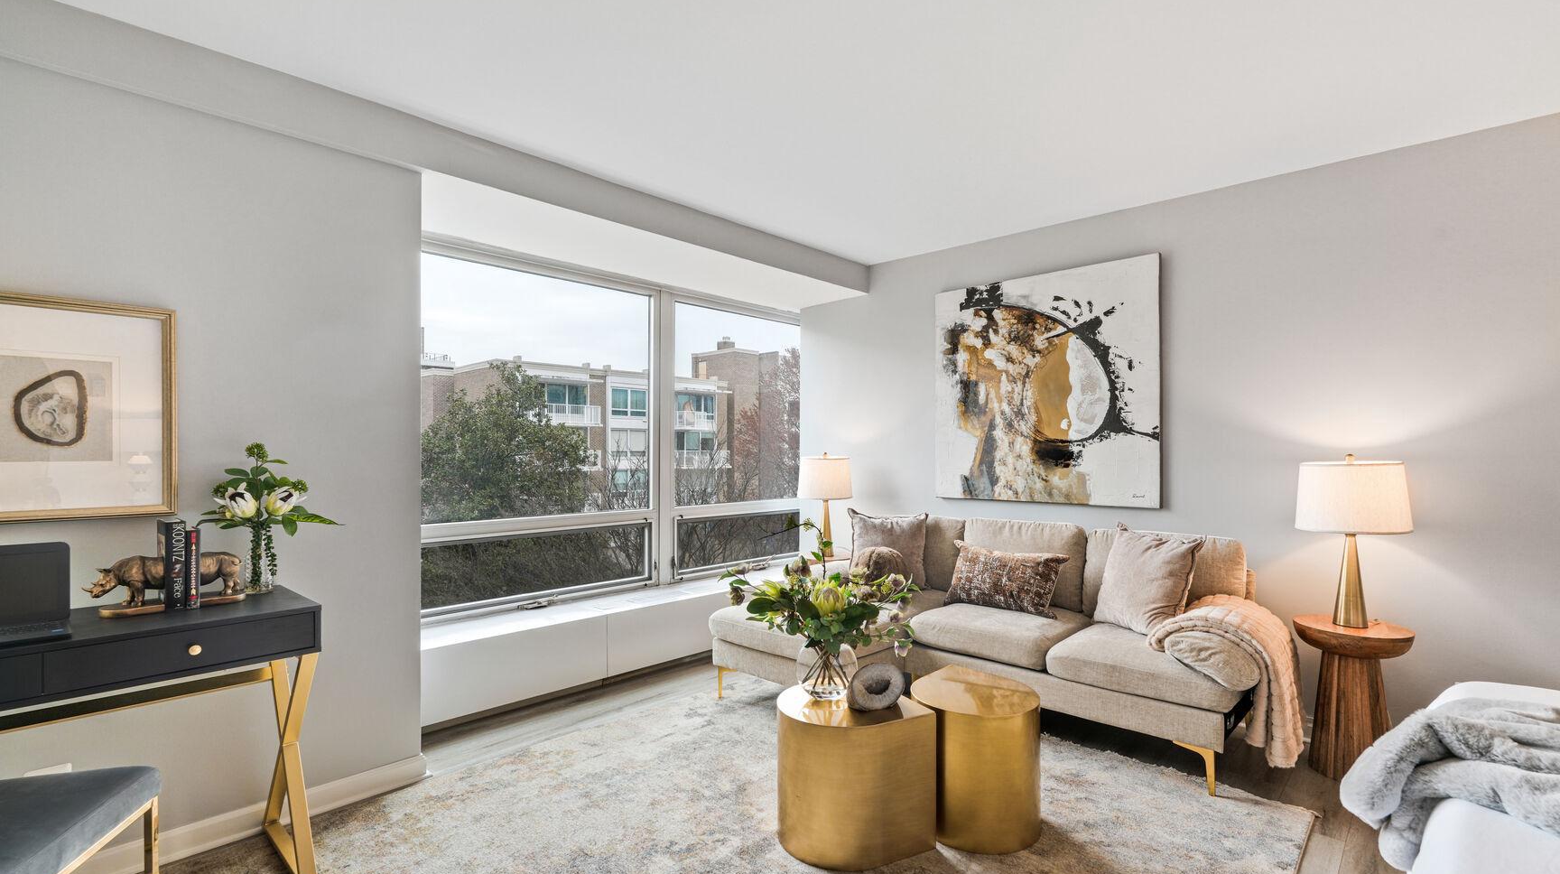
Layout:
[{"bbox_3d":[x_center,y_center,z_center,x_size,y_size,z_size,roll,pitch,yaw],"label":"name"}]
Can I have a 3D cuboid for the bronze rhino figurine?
[{"bbox_3d":[-1.704,0.399,1.936,0.105,0.145,0.345,-1,-1,43],"label":"bronze rhino figurine"}]

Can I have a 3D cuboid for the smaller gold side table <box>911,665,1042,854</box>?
[{"bbox_3d":[0.629,1.031,2.244,0.406,0.403,0.406,-1,-2,43],"label":"smaller gold side table"}]

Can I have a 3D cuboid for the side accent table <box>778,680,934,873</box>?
[{"bbox_3d":[0.203,1.048,2.206,0.415,0.408,0.400,1,-1,-24],"label":"side accent table"}]

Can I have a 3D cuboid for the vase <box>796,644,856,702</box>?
[{"bbox_3d":[0.162,0.761,2.280,0.200,0.168,0.200,0,-1,4],"label":"vase"}]

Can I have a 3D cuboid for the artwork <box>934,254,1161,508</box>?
[{"bbox_3d":[1.407,-0.261,3.787,1.227,1.236,0.040,-1,-2,43],"label":"artwork"}]

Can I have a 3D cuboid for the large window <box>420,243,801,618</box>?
[{"bbox_3d":[-0.780,-0.017,4.045,0.100,1.740,2.660,-1,-2,43],"label":"large window"}]

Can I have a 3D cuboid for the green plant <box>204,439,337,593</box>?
[{"bbox_3d":[-1.532,0.243,2.089,0.270,0.456,0.360,-1,-2,43],"label":"green plant"}]

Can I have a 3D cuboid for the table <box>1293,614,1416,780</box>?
[{"bbox_3d":[2.179,0.996,2.636,0.356,0.552,0.356,-1,-1,43],"label":"table"}]

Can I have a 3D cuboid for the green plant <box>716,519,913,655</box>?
[{"bbox_3d":[0.126,0.501,2.271,0.630,0.470,0.500,0,-1,3],"label":"green plant"}]

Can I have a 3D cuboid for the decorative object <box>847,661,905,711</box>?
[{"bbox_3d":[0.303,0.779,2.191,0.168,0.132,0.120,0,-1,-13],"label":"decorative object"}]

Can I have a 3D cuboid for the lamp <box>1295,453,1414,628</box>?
[{"bbox_3d":[2.147,0.387,2.606,0.346,0.642,0.346,-1,-2,43],"label":"lamp"}]

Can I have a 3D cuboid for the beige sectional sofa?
[{"bbox_3d":[0.873,0.852,3.213,2.110,0.850,1.420,-1,-1,43],"label":"beige sectional sofa"}]

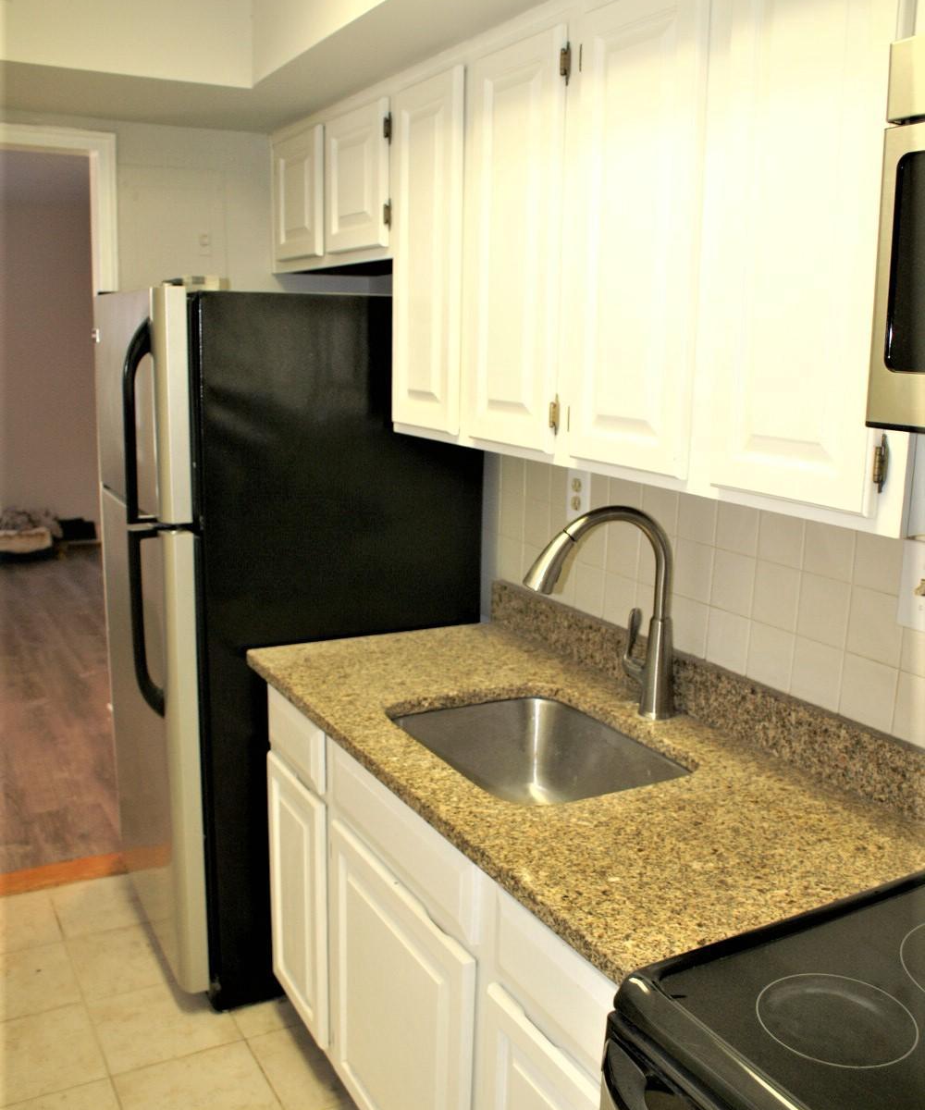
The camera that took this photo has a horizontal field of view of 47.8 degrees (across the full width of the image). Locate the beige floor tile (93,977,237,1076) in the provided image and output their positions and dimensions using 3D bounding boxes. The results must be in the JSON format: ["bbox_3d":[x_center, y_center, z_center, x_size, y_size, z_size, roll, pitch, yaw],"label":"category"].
[{"bbox_3d":[-0.721,1.121,2.509,0.302,0.010,0.302,-5,13,-29],"label":"beige floor tile"}]

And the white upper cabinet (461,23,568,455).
[{"bbox_3d":[0.226,-0.568,1.963,0.325,0.740,0.330,-5,13,-29],"label":"white upper cabinet"}]

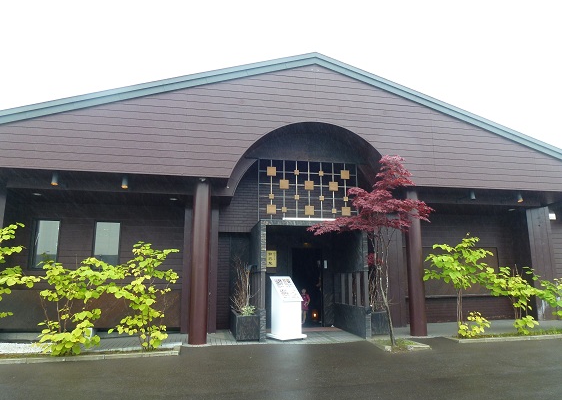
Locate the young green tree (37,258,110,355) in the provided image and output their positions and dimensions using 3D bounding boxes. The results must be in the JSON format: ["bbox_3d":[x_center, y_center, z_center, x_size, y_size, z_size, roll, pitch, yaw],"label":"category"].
[{"bbox_3d":[-3.496,1.763,6.619,1.048,1.556,0.948,2,-9,-11],"label":"young green tree"}]

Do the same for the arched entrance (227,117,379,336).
[{"bbox_3d":[0.408,0.697,8.800,3.345,4.484,1.750,2,-9,-11],"label":"arched entrance"}]

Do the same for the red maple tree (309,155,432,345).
[{"bbox_3d":[1.660,0.880,7.417,2.159,3.544,1.952,2,-9,-11],"label":"red maple tree"}]

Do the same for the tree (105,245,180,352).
[{"bbox_3d":[-2.422,1.658,6.872,1.126,1.842,1.019,2,-9,-11],"label":"tree"}]

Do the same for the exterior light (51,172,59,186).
[{"bbox_3d":[-4.270,-0.389,7.360,0.126,0.246,0.126,2,-9,-11],"label":"exterior light"}]

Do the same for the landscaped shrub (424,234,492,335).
[{"bbox_3d":[3.568,1.727,7.884,1.181,2.010,1.068,2,-9,-11],"label":"landscaped shrub"}]

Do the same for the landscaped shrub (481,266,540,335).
[{"bbox_3d":[4.781,2.084,8.192,0.995,1.397,0.847,2,-9,-11],"label":"landscaped shrub"}]

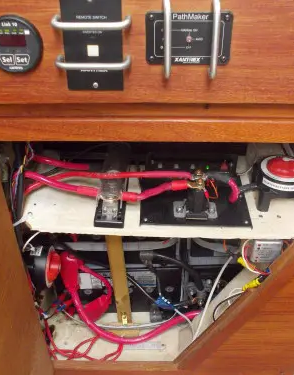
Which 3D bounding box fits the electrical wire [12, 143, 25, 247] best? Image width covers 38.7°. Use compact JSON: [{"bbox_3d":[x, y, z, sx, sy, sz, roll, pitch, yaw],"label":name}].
[{"bbox_3d":[-0.233,0.020,0.764,0.028,0.225,0.032,7,30,-2],"label":"electrical wire"}]

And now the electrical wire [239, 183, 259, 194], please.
[{"bbox_3d":[0.205,0.002,0.840,0.040,0.020,0.025,2,34,1],"label":"electrical wire"}]

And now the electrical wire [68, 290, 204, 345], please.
[{"bbox_3d":[-0.022,0.277,0.900,0.280,0.110,0.085,2,34,1],"label":"electrical wire"}]

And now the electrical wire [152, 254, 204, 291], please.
[{"bbox_3d":[0.080,0.213,1.060,0.130,0.055,0.110,2,34,1],"label":"electrical wire"}]

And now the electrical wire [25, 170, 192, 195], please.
[{"bbox_3d":[-0.076,-0.010,0.825,0.325,0.047,0.045,2,34,1],"label":"electrical wire"}]

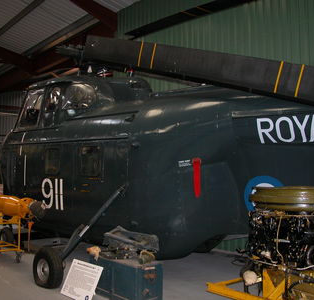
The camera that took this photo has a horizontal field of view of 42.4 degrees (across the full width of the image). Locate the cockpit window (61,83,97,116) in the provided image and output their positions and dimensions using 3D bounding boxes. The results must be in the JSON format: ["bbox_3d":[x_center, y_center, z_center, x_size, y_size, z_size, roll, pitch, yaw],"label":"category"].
[{"bbox_3d":[-1.330,-0.839,6.850,0.760,0.530,0.200,-3,-4,42],"label":"cockpit window"}]

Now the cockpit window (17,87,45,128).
[{"bbox_3d":[-2.440,-0.795,7.800,0.800,0.720,0.170,-3,-4,42],"label":"cockpit window"}]

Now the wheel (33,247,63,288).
[{"bbox_3d":[-1.521,1.657,5.680,0.590,0.580,0.210,-3,-4,42],"label":"wheel"}]

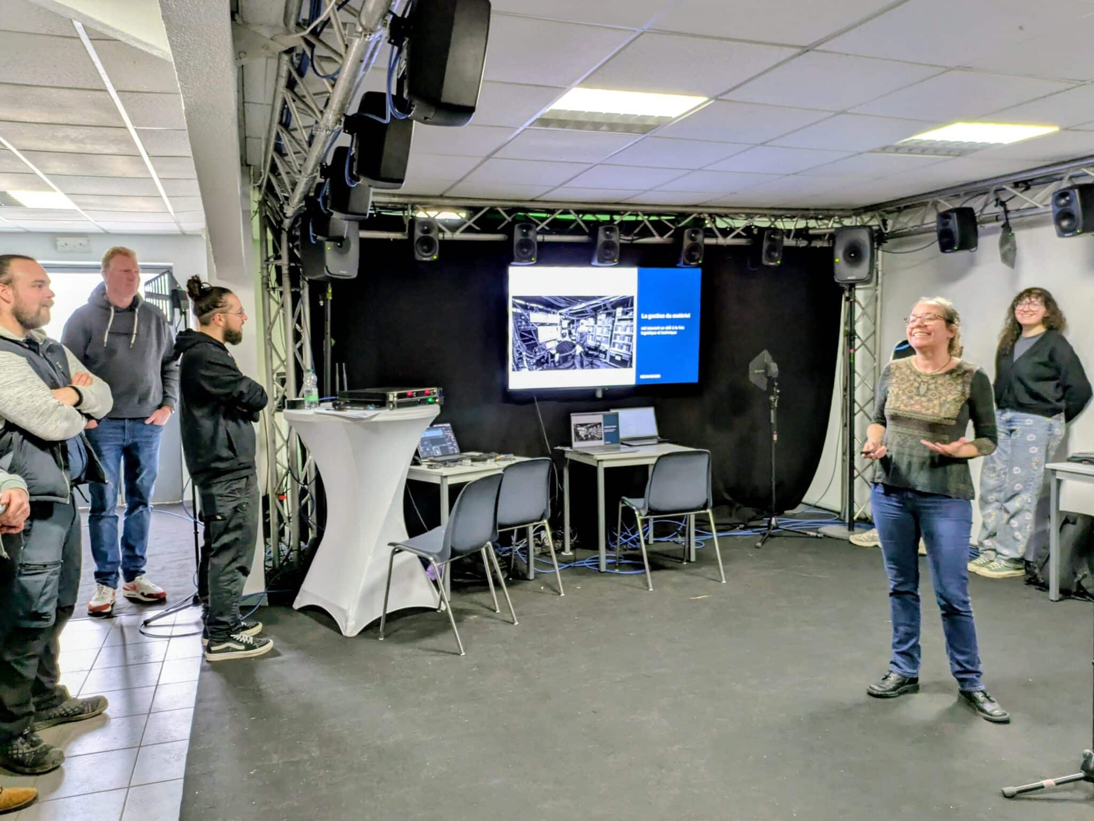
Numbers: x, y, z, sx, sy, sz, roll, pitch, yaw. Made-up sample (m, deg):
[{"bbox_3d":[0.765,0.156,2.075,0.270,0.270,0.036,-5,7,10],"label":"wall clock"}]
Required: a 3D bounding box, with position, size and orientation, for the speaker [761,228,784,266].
[{"bbox_3d":[1.606,-1.165,5.638,0.158,0.248,0.148,-3,13,-17],"label":"speaker"}]

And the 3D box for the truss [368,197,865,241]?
[{"bbox_3d":[0.572,-1.305,5.544,3.775,0.265,0.275,-3,5,-17],"label":"truss"}]

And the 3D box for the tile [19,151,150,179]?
[{"bbox_3d":[-2.494,-1.355,4.328,0.600,0.025,0.600,-3,6,-21],"label":"tile"}]

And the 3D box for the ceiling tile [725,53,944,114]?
[{"bbox_3d":[1.106,-1.289,3.106,0.610,0.018,0.600,-3,5,-20],"label":"ceiling tile"}]

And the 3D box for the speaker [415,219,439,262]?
[{"bbox_3d":[-0.826,-1.158,5.340,0.189,0.285,0.178,-3,13,-21],"label":"speaker"}]

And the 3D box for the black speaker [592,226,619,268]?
[{"bbox_3d":[0.393,-1.097,5.267,0.158,0.248,0.148,-3,13,-17],"label":"black speaker"}]

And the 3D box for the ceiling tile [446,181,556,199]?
[{"bbox_3d":[-0.316,-1.418,5.135,0.610,0.018,0.600,-3,5,-20],"label":"ceiling tile"}]

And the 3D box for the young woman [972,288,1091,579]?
[{"bbox_3d":[3.008,0.141,4.911,0.520,1.720,0.400,4,7,43],"label":"young woman"}]

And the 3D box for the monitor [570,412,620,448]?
[{"bbox_3d":[0.340,0.142,5.549,0.355,0.245,0.030,-3,-3,-19],"label":"monitor"}]

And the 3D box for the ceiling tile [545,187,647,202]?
[{"bbox_3d":[0.274,-1.453,5.356,0.610,0.018,0.600,-3,5,-20],"label":"ceiling tile"}]

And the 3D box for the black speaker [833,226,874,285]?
[{"bbox_3d":[2.371,-1.198,6.100,0.287,0.433,0.278,0,7,24],"label":"black speaker"}]

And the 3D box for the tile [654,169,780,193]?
[{"bbox_3d":[1.078,-1.446,4.988,0.610,0.018,0.600,-3,5,-20],"label":"tile"}]

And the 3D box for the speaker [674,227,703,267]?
[{"bbox_3d":[1.073,-1.246,6.000,0.189,0.285,0.178,-3,14,-19],"label":"speaker"}]

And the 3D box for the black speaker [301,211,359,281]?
[{"bbox_3d":[-1.403,-1.069,5.120,0.278,0.433,0.287,3,6,28],"label":"black speaker"}]

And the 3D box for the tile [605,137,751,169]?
[{"bbox_3d":[0.652,-1.315,4.016,0.600,0.025,0.600,-3,5,-19],"label":"tile"}]

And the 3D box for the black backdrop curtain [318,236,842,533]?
[{"bbox_3d":[0.455,-0.139,5.768,3.979,2.100,0.180,-3,5,-17],"label":"black backdrop curtain"}]

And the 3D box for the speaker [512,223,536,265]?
[{"bbox_3d":[-0.146,-1.073,5.102,0.158,0.248,0.148,-3,13,-17],"label":"speaker"}]

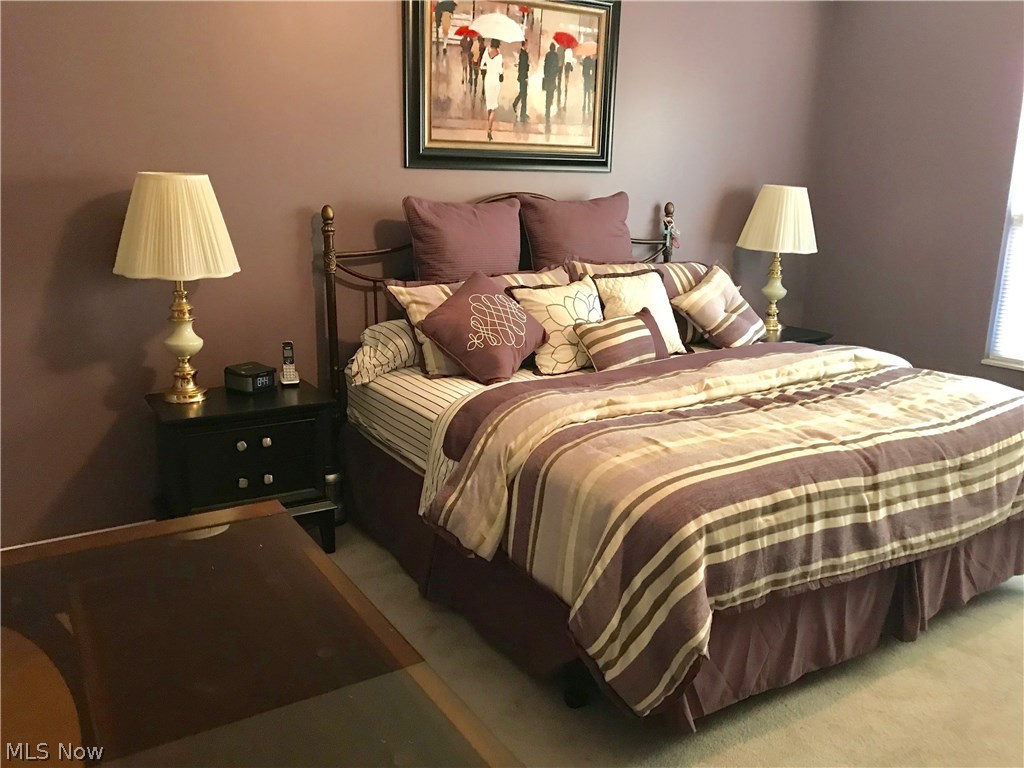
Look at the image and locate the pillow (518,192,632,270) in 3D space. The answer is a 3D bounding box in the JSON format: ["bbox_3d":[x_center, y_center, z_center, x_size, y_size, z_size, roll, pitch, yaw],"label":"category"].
[{"bbox_3d":[0.325,-0.598,4.133,0.650,0.660,0.190,-7,4,-31],"label":"pillow"}]

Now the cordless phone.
[{"bbox_3d":[-1.005,-0.096,3.764,0.080,0.180,0.090,-8,16,-33],"label":"cordless phone"}]

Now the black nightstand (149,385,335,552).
[{"bbox_3d":[-1.153,0.388,3.560,0.685,0.671,0.485,-7,16,-31],"label":"black nightstand"}]

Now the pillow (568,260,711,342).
[{"bbox_3d":[0.675,-0.392,4.152,0.920,0.460,0.190,-7,-10,-31],"label":"pillow"}]

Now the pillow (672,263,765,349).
[{"bbox_3d":[1.057,-0.385,4.250,0.420,0.420,0.150,-33,-5,-32],"label":"pillow"}]

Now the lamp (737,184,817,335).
[{"bbox_3d":[1.702,-0.803,5.293,0.475,0.915,0.475,-7,16,-31],"label":"lamp"}]

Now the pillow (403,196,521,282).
[{"bbox_3d":[-0.203,-0.514,3.819,0.620,0.650,0.190,-7,4,-31],"label":"pillow"}]

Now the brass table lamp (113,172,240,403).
[{"bbox_3d":[-1.357,-0.385,3.374,0.475,0.915,0.475,-7,16,-31],"label":"brass table lamp"}]

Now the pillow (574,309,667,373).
[{"bbox_3d":[0.493,-0.205,3.744,0.440,0.280,0.130,-12,-18,-35],"label":"pillow"}]

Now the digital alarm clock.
[{"bbox_3d":[-1.145,-0.024,3.645,0.155,0.092,0.140,9,16,32],"label":"digital alarm clock"}]

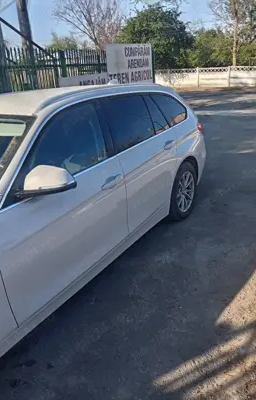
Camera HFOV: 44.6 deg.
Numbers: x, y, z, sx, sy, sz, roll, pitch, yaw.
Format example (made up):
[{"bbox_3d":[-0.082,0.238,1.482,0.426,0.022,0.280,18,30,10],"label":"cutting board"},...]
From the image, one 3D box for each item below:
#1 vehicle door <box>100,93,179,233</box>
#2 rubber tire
[{"bbox_3d":[0.162,-0.381,2.772,0.275,1.080,1.100,10,24,30],"label":"vehicle door"},{"bbox_3d":[0.557,-0.114,3.465,0.225,0.655,0.654,10,24,30],"label":"rubber tire"}]

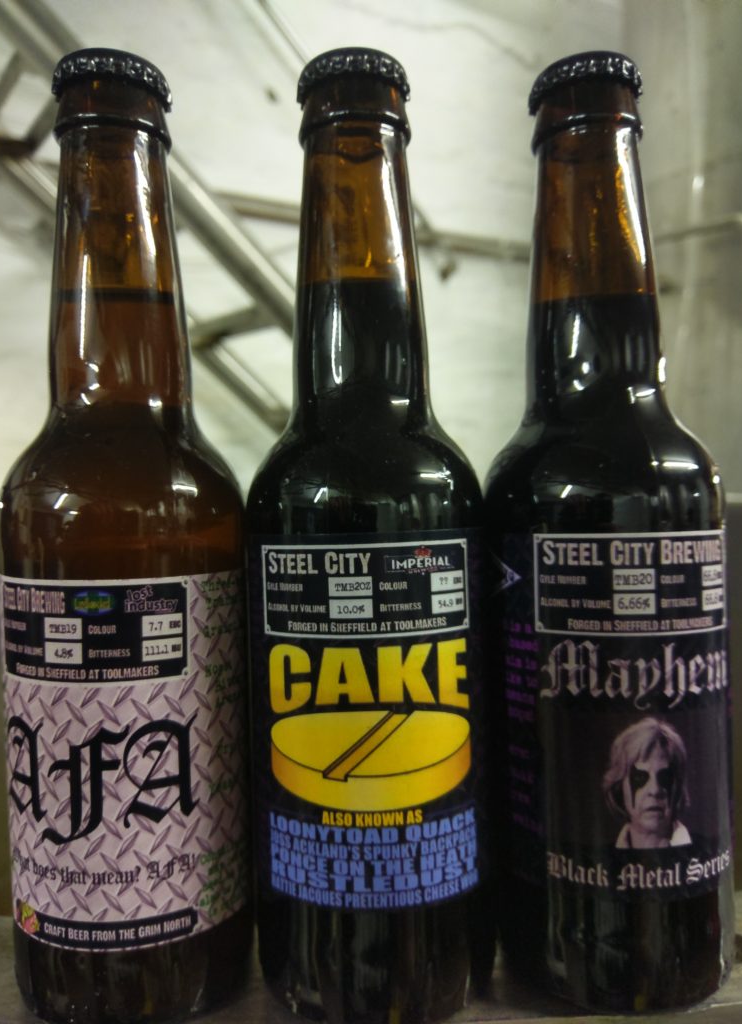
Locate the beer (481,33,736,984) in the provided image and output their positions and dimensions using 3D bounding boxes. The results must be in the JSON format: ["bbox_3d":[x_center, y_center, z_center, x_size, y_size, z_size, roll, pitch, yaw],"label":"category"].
[{"bbox_3d":[0.059,0.005,0.202,0.061,0.230,0.061,-2,3,-2],"label":"beer"}]

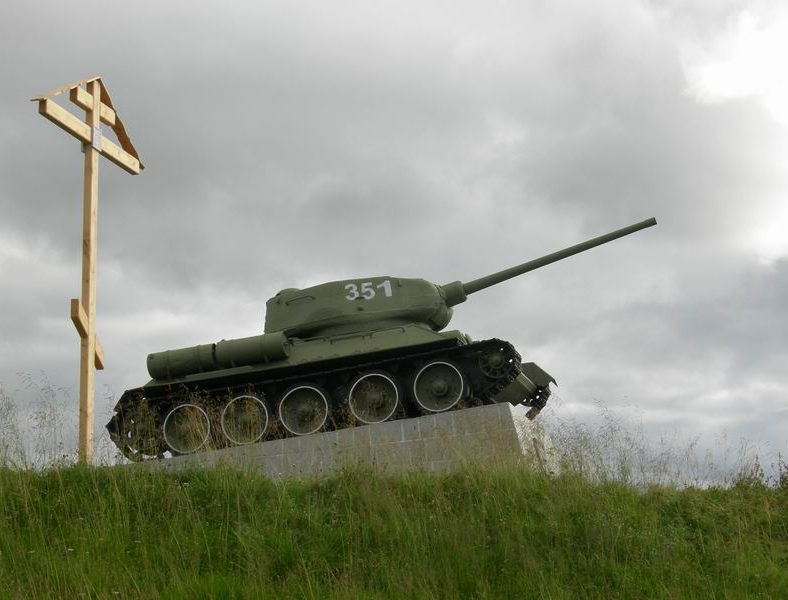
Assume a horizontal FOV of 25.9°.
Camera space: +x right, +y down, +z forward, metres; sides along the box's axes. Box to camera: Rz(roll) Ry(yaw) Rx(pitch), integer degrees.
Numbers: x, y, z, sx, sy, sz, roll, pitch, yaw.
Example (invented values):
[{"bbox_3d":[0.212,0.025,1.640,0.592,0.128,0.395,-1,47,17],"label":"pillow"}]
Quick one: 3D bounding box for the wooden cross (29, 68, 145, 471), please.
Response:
[{"bbox_3d":[-4.314,-0.439,24.200,0.260,5.744,3.008,-6,-15,17],"label":"wooden cross"}]

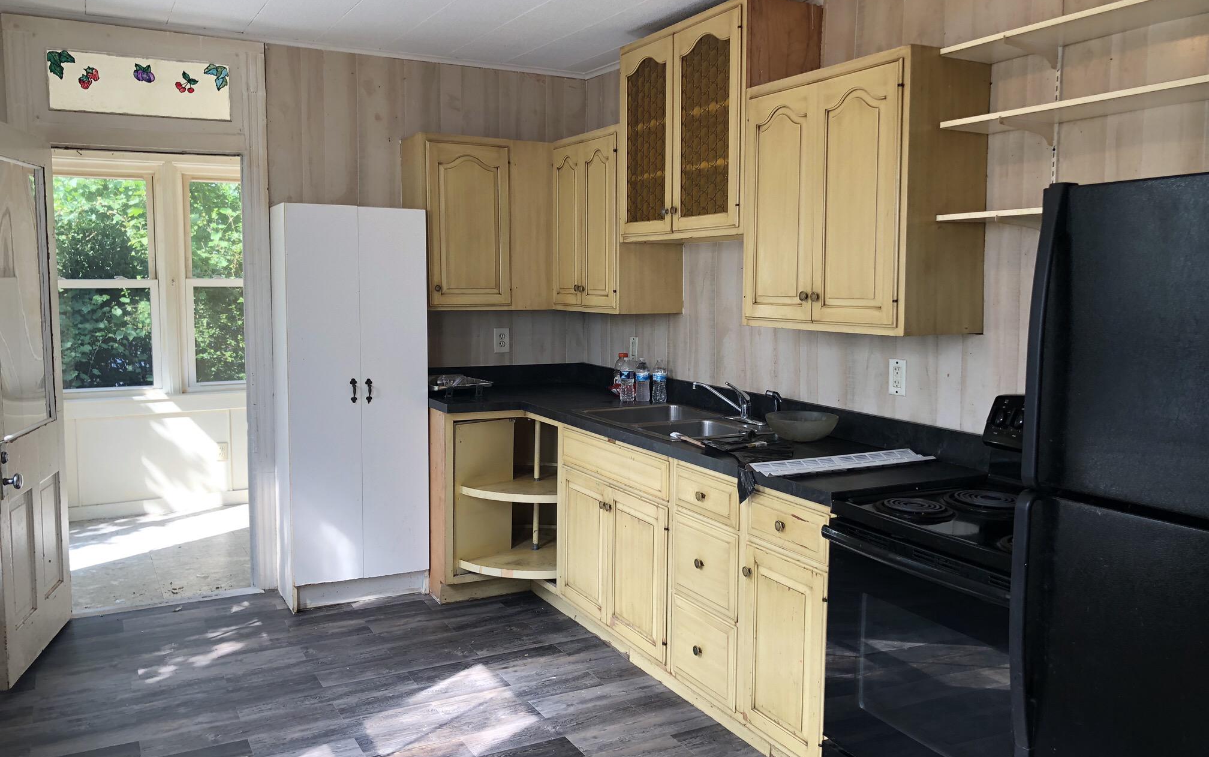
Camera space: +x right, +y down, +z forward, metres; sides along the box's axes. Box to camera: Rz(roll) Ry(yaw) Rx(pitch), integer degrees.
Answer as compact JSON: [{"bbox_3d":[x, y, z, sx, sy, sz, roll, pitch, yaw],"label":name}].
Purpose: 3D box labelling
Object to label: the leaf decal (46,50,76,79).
[{"bbox_3d":[-2.220,-1.282,4.001,0.105,0.122,0.006,-3,7,-28],"label":"leaf decal"}]

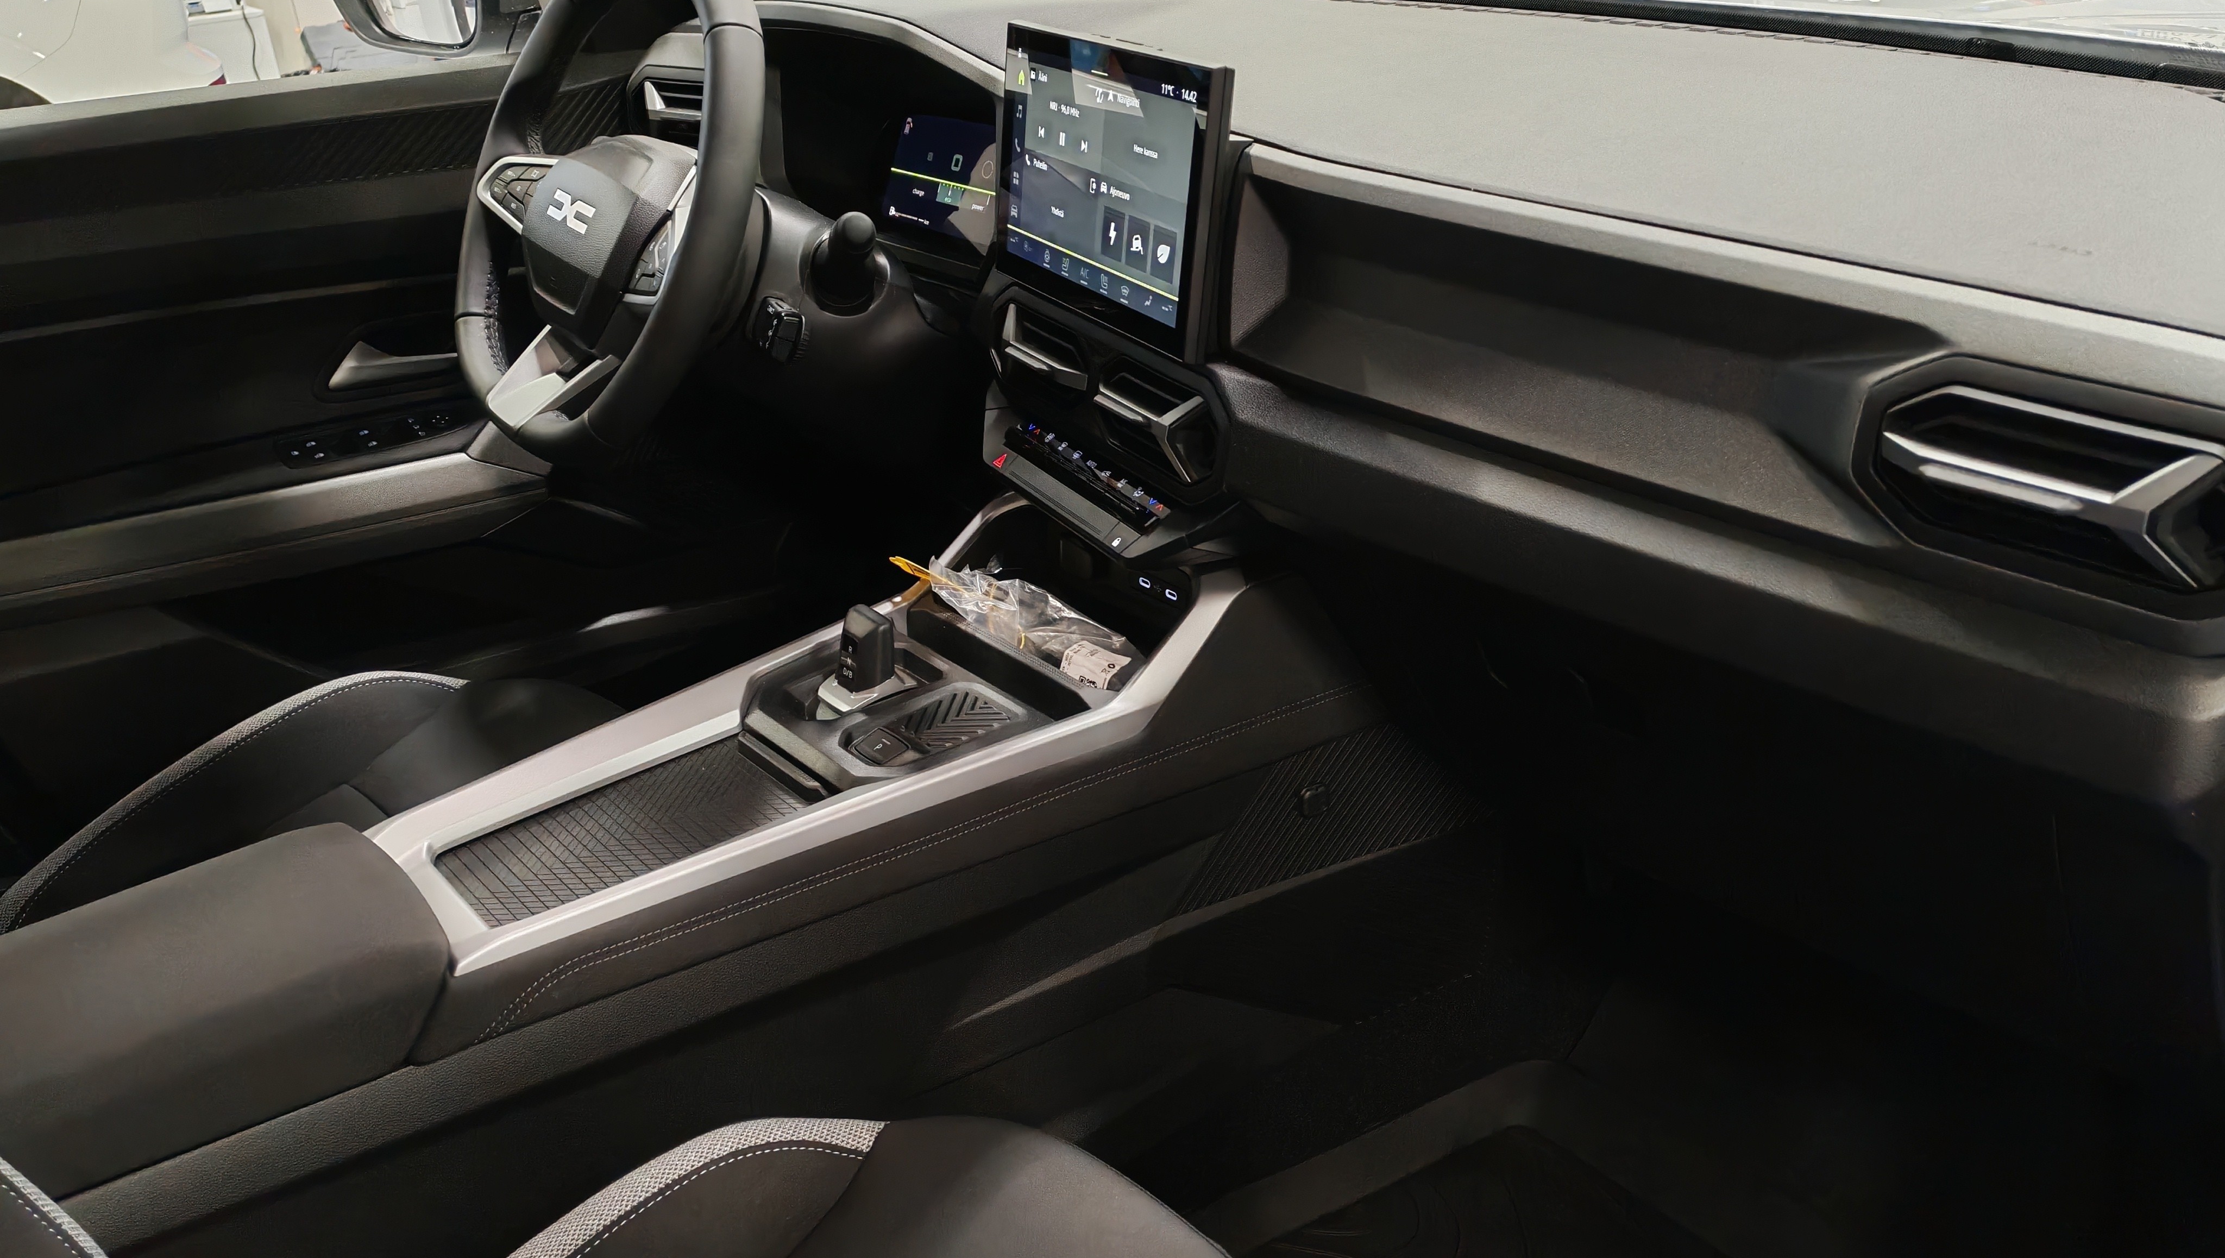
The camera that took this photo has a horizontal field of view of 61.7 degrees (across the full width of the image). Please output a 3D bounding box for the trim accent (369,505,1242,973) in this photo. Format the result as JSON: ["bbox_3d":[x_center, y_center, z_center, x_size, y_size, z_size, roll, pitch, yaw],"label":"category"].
[{"bbox_3d":[-0.173,0.042,1.012,0.470,0.080,0.240,-21,30,-33],"label":"trim accent"}]

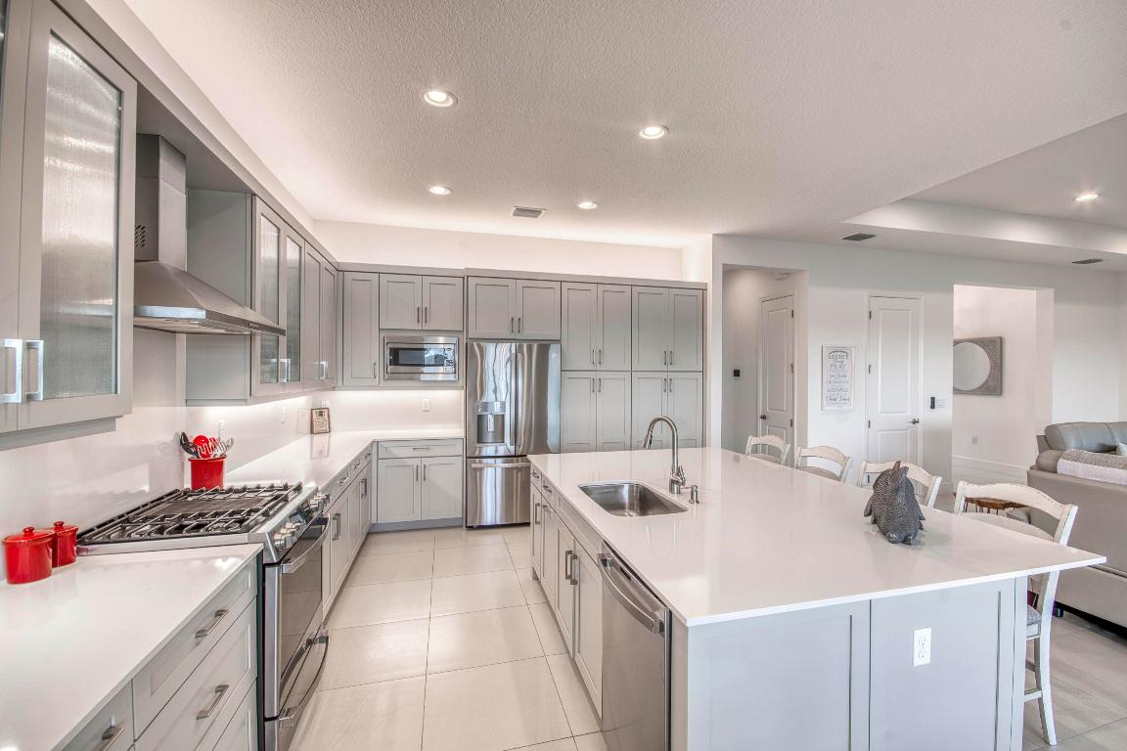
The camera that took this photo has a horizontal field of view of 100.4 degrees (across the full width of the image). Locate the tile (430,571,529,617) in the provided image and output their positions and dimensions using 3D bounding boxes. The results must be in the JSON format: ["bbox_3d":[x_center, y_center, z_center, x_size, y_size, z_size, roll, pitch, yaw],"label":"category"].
[{"bbox_3d":[-0.602,1.510,3.285,0.620,0.010,0.578,0,0,-14],"label":"tile"}]

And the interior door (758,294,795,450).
[{"bbox_3d":[2.680,0.277,5.867,0.035,2.445,0.590,0,1,-14],"label":"interior door"}]

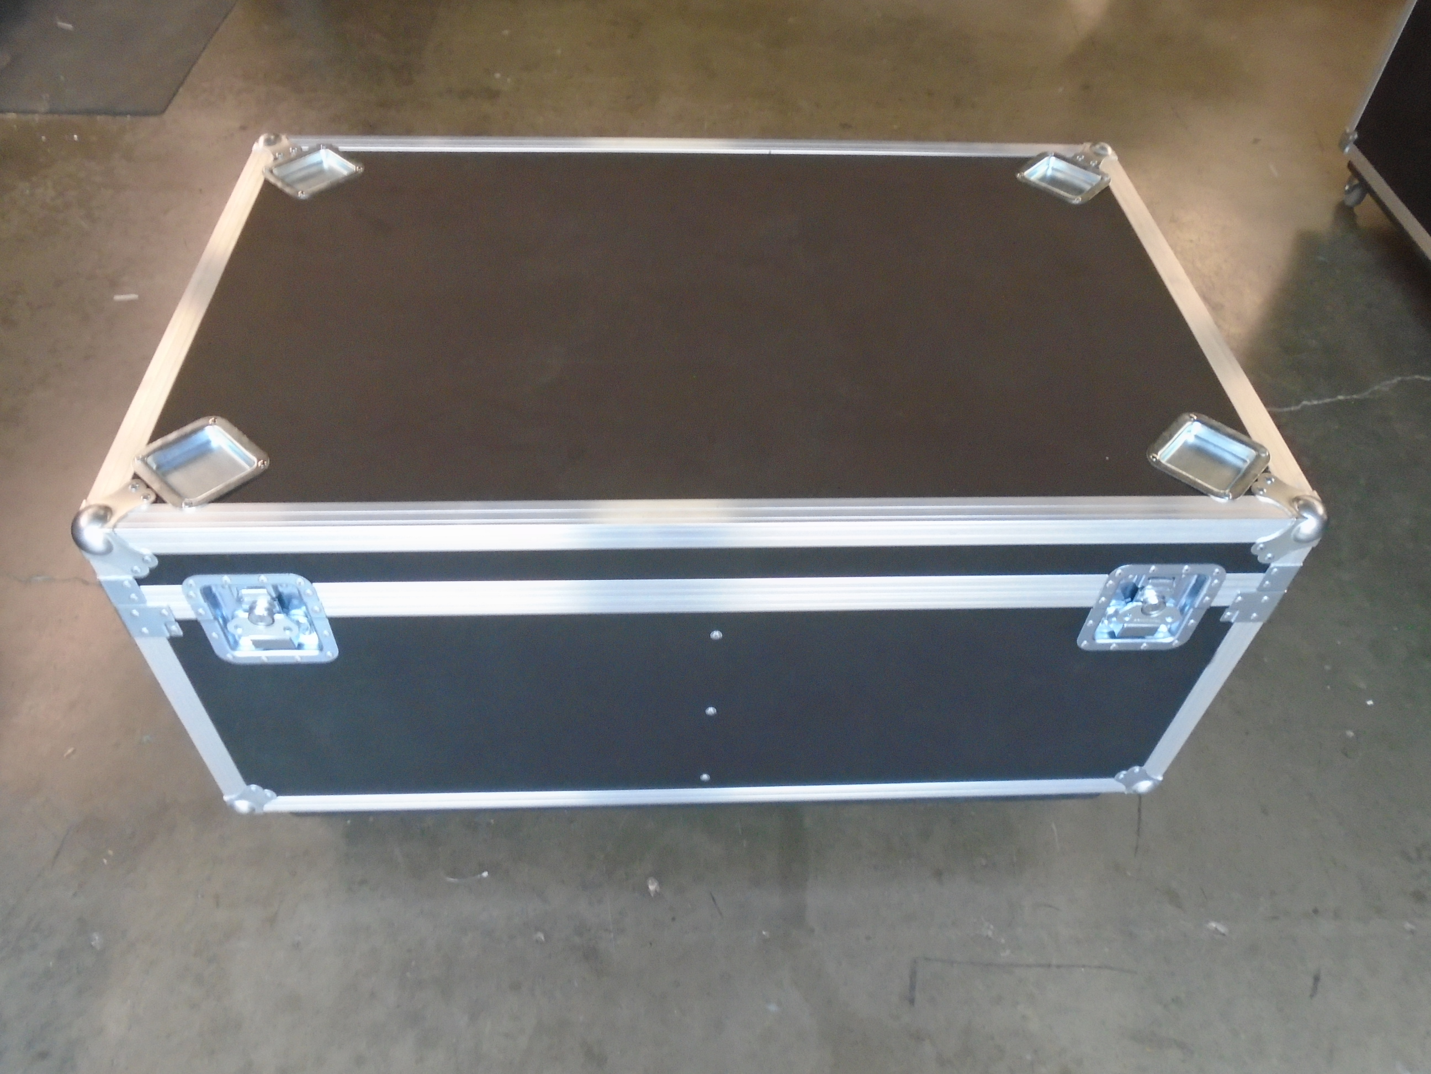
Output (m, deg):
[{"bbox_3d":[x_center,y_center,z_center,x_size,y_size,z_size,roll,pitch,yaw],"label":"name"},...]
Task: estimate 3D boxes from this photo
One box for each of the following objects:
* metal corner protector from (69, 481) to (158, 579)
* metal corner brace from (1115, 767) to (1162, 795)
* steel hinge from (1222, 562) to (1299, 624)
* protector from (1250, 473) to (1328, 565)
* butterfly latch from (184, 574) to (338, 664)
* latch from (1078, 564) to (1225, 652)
[{"bbox_3d":[-0.494,-0.007,0.907,0.060,0.061,0.059,-1,47,-3],"label":"metal corner protector"},{"bbox_3d":[0.488,0.262,1.267,0.056,0.061,0.058,-1,47,-3],"label":"metal corner brace"},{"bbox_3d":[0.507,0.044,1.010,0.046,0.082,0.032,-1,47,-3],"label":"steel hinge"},{"bbox_3d":[0.502,-0.017,0.966,0.059,0.060,0.059,-1,47,-3],"label":"protector"},{"bbox_3d":[-0.403,0.069,0.966,0.112,0.127,0.021,-1,47,-3],"label":"butterfly latch"},{"bbox_3d":[0.409,0.062,1.015,0.113,0.128,0.021,-1,47,-3],"label":"latch"}]

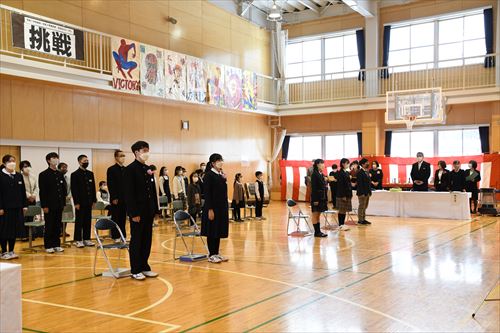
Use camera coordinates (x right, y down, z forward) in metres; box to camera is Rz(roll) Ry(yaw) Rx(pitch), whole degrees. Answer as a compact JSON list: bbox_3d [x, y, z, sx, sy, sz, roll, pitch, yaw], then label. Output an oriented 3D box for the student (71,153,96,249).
[{"bbox_3d":[-3.096,0.630,10.076,0.290,1.690,0.470,-1,-1,34],"label":"student"}]

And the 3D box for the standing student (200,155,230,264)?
[{"bbox_3d":[-0.522,0.633,8.215,0.370,1.610,0.450,-1,-1,20],"label":"standing student"}]

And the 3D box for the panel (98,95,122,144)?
[{"bbox_3d":[-4.277,-1.409,16.628,0.030,1.456,0.922,-1,-1,33],"label":"panel"}]

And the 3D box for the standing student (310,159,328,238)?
[{"bbox_3d":[1.439,0.657,11.274,0.340,1.590,0.420,-1,-1,15],"label":"standing student"}]

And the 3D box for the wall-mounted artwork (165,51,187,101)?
[{"bbox_3d":[-2.366,-2.895,17.498,0.020,1.460,1.020,-1,-1,34],"label":"wall-mounted artwork"}]

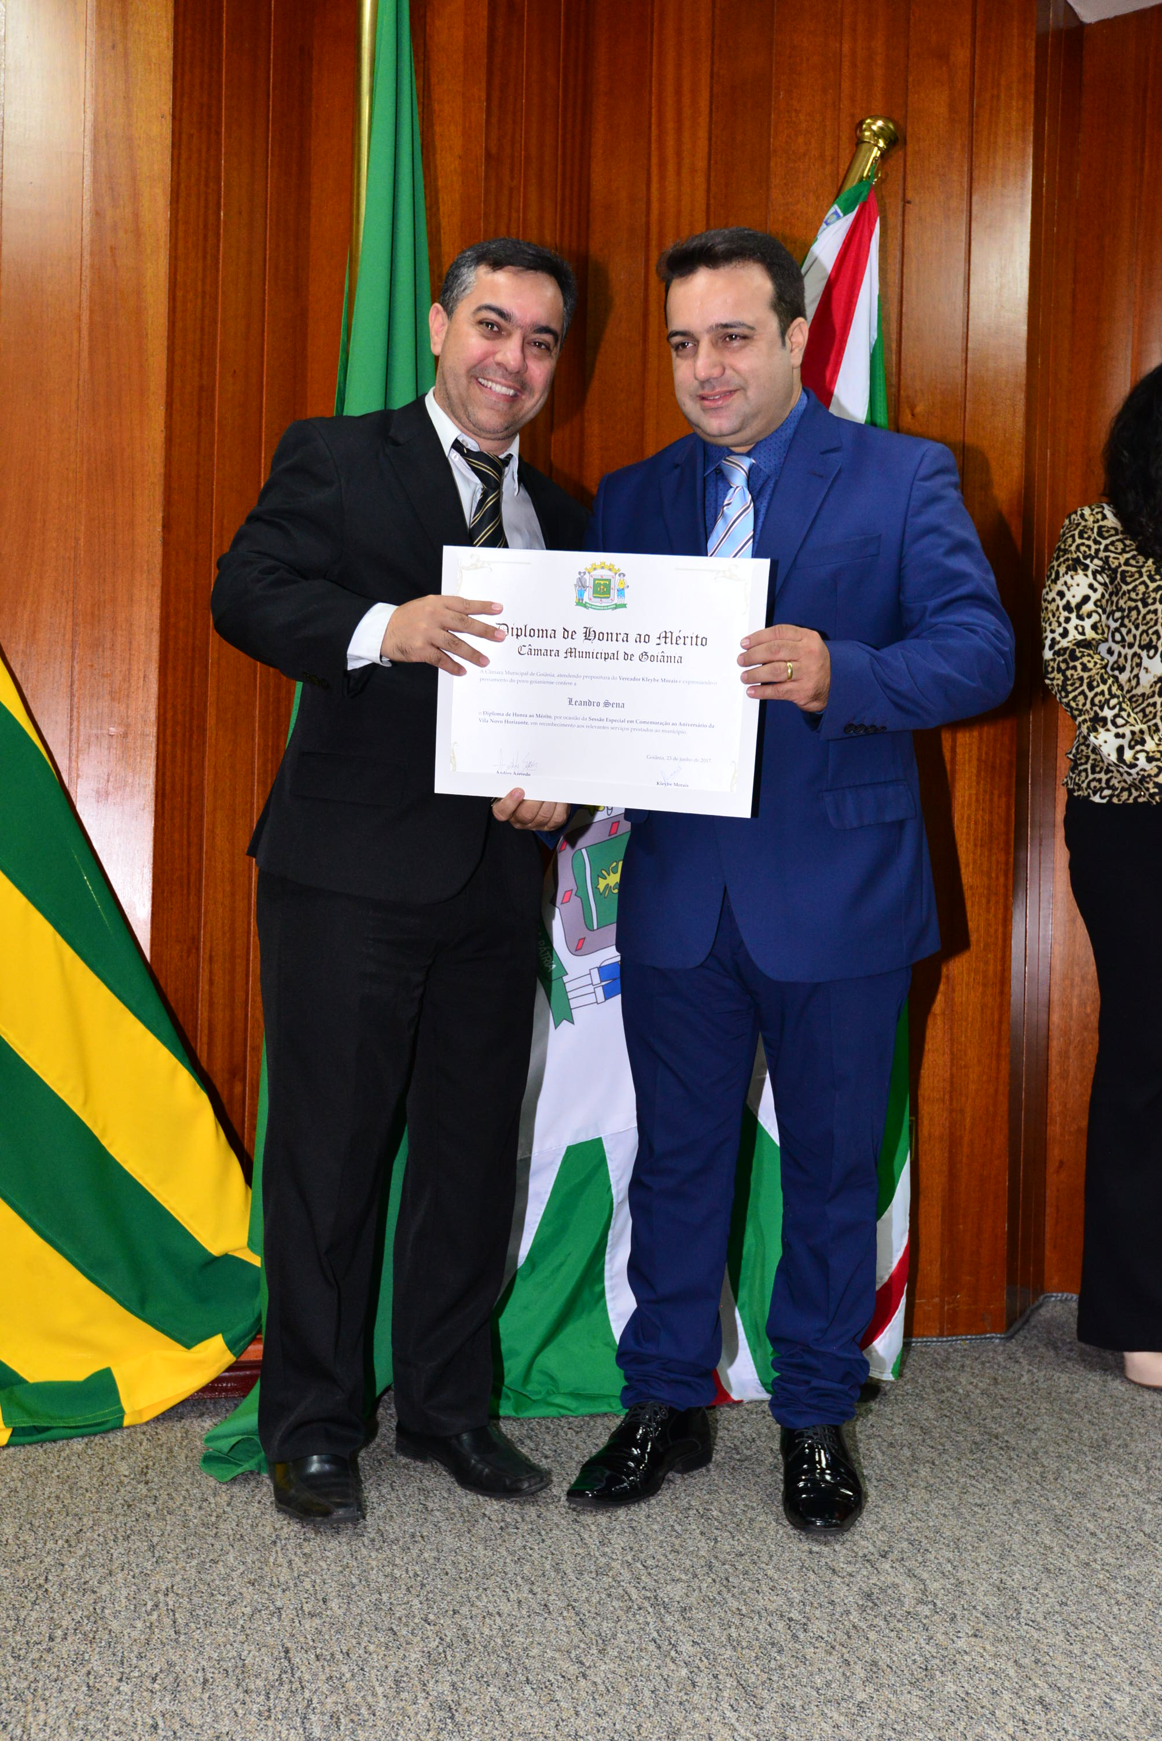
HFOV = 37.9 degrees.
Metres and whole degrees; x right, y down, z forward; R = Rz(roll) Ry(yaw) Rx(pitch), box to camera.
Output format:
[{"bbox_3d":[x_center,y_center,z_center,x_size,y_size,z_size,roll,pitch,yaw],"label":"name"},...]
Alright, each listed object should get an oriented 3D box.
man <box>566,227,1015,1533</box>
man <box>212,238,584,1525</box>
[{"bbox_3d":[0.260,-0.003,2.270,0.580,1.730,0.480,1,0,22],"label":"man"},{"bbox_3d":[-0.210,-0.005,2.310,0.540,1.720,0.460,1,0,-27],"label":"man"}]

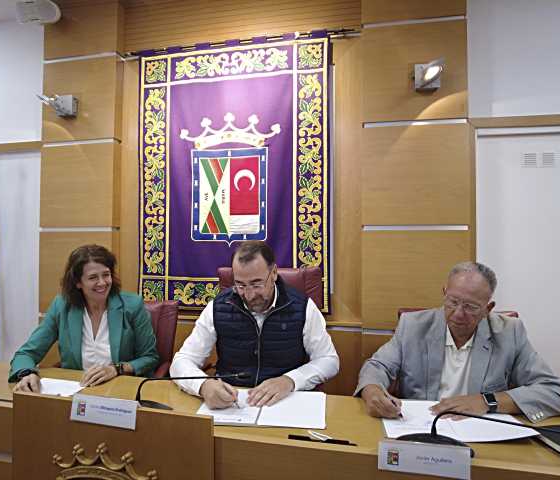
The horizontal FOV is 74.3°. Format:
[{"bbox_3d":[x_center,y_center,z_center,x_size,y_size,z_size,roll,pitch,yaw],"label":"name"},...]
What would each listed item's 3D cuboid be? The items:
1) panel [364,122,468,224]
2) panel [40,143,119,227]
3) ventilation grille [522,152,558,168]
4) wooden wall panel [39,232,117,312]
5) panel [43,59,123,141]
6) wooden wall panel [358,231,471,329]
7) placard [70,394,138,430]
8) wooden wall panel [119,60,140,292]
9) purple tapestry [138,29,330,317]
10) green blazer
[{"bbox_3d":[0.886,-0.425,2.461,0.681,0.653,0.050,0,-1,11],"label":"panel"},{"bbox_3d":[-1.592,-0.415,2.942,0.665,0.648,0.050,0,-1,11],"label":"panel"},{"bbox_3d":[1.626,-0.498,2.334,0.196,0.100,0.020,0,-1,11],"label":"ventilation grille"},{"bbox_3d":[-1.594,0.270,2.927,0.665,0.655,0.050,0,-1,11],"label":"wooden wall panel"},{"bbox_3d":[-1.590,-1.091,2.956,0.665,0.650,0.050,0,-1,11],"label":"panel"},{"bbox_3d":[0.884,0.274,2.446,0.681,0.653,0.050,0,-1,11],"label":"wooden wall panel"},{"bbox_3d":[-0.504,0.496,1.088,0.220,0.074,0.055,0,-1,14],"label":"placard"},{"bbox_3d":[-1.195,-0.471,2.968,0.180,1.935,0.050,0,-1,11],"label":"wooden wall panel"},{"bbox_3d":[-0.369,-0.479,2.741,1.468,1.984,0.040,0,-1,11],"label":"purple tapestry"},{"bbox_3d":[-0.869,0.488,1.710,0.590,0.470,0.400,0,-1,-9],"label":"green blazer"}]

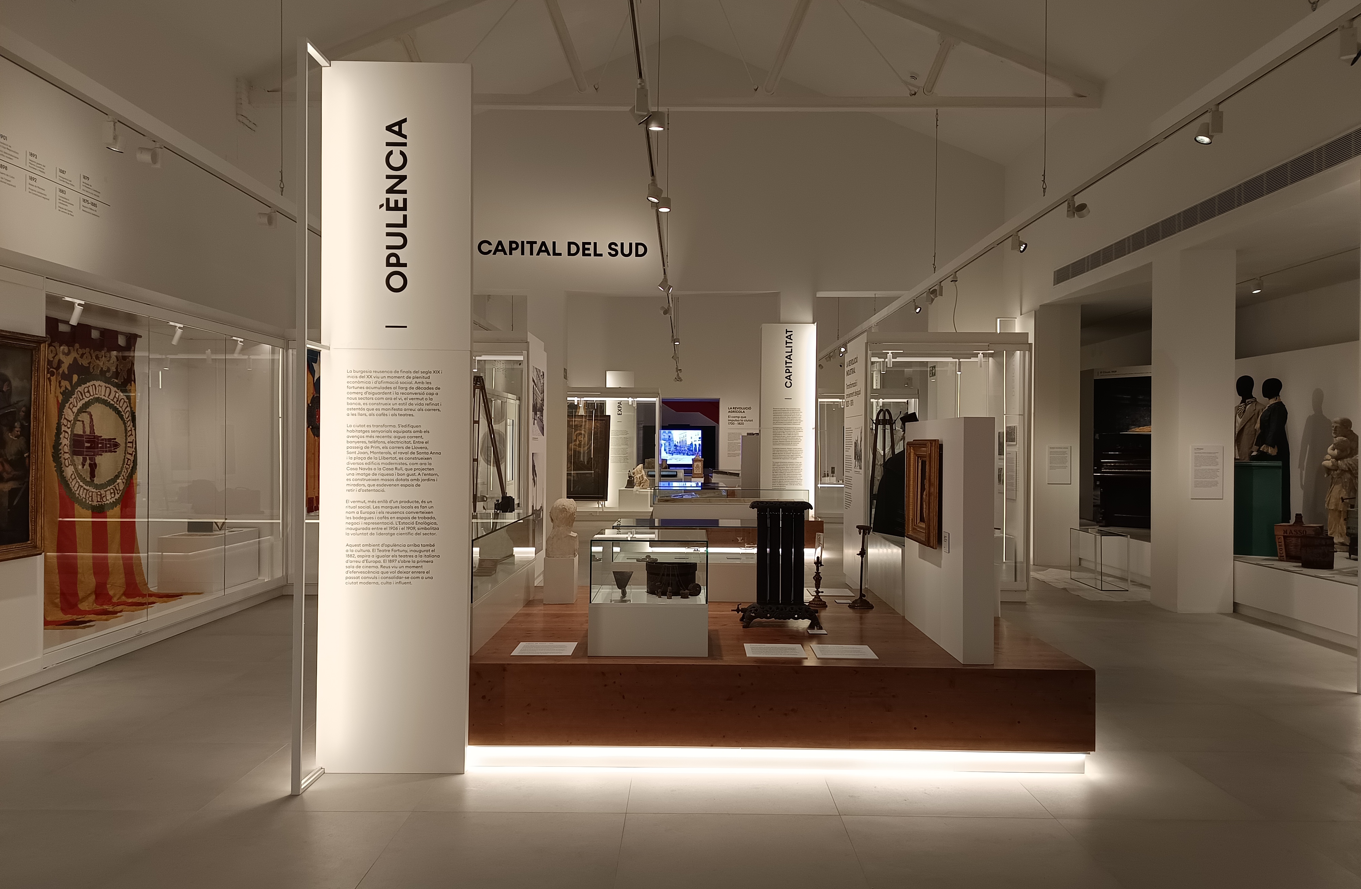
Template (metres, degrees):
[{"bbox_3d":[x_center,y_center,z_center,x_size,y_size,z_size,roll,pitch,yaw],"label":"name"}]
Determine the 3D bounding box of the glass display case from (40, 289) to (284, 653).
[{"bbox_3d":[-4.532,0.168,7.843,0.970,2.350,3.600,0,0,0],"label":"glass display case"}]

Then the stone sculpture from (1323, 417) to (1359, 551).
[{"bbox_3d":[6.852,0.403,9.754,0.400,1.360,0.420,0,0,-11],"label":"stone sculpture"}]

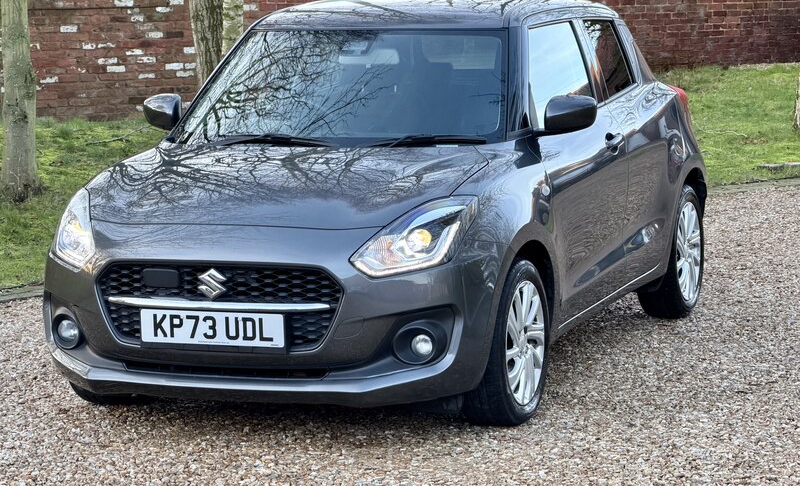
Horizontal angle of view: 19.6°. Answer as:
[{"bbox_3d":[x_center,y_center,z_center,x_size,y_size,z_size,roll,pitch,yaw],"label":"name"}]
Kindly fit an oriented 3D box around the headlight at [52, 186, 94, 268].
[{"bbox_3d":[-1.112,-0.051,8.105,0.325,0.250,0.440,1,8,20],"label":"headlight"}]

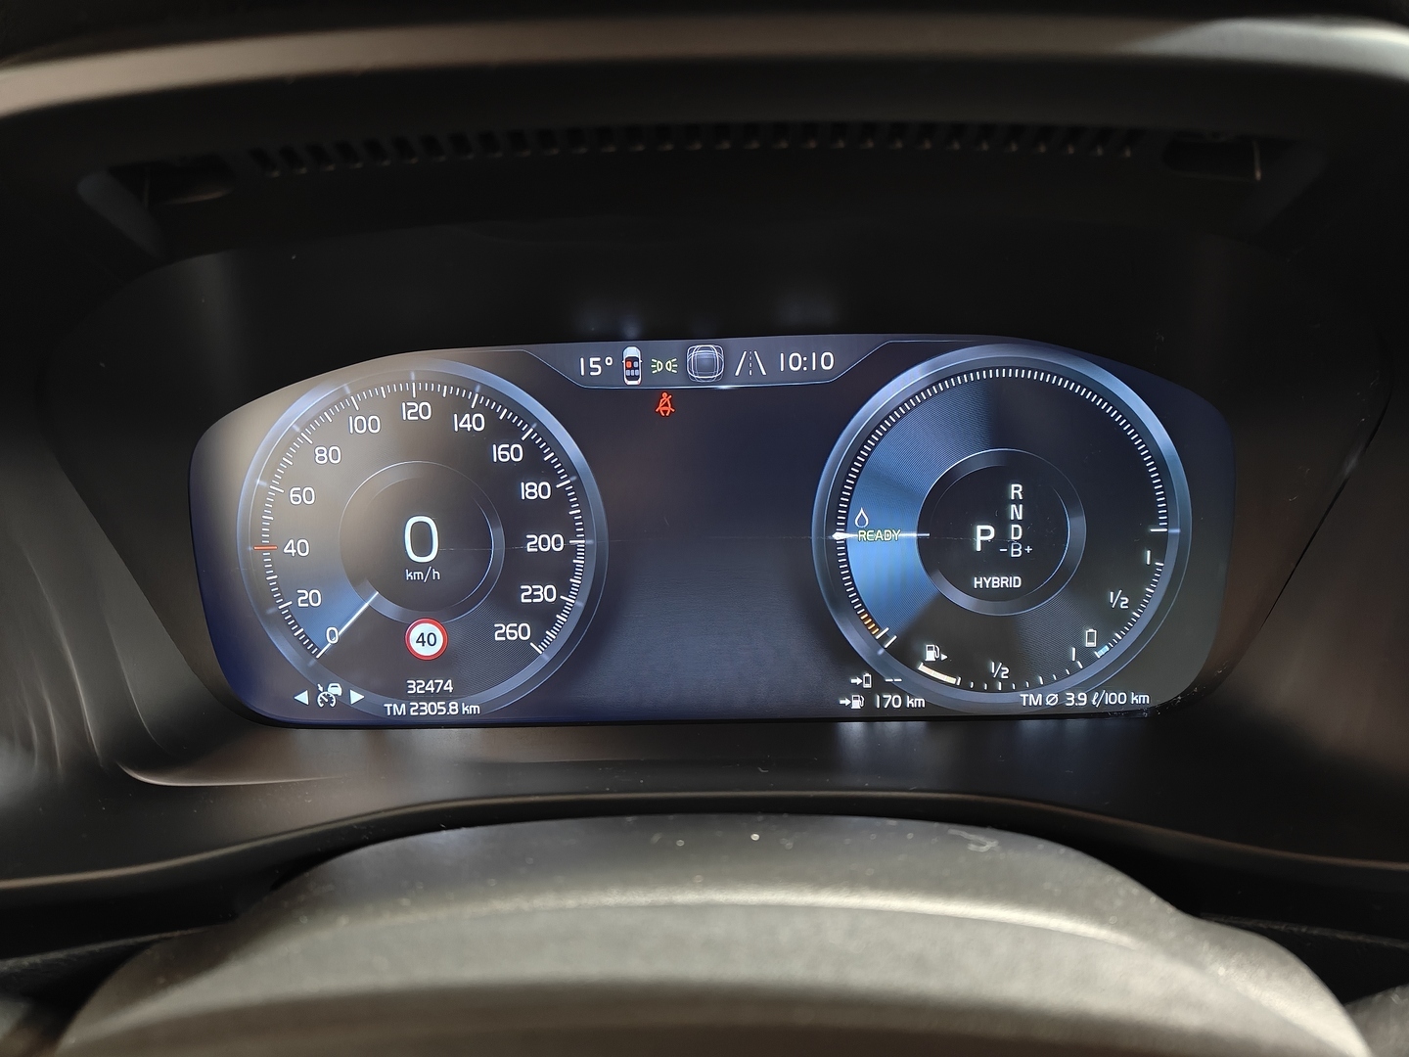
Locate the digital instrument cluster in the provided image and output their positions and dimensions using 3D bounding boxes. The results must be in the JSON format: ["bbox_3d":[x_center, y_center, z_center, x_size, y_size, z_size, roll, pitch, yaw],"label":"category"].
[{"bbox_3d":[0.001,0.001,0.283,0.293,0.110,0.026,-1,7,1],"label":"digital instrument cluster"}]

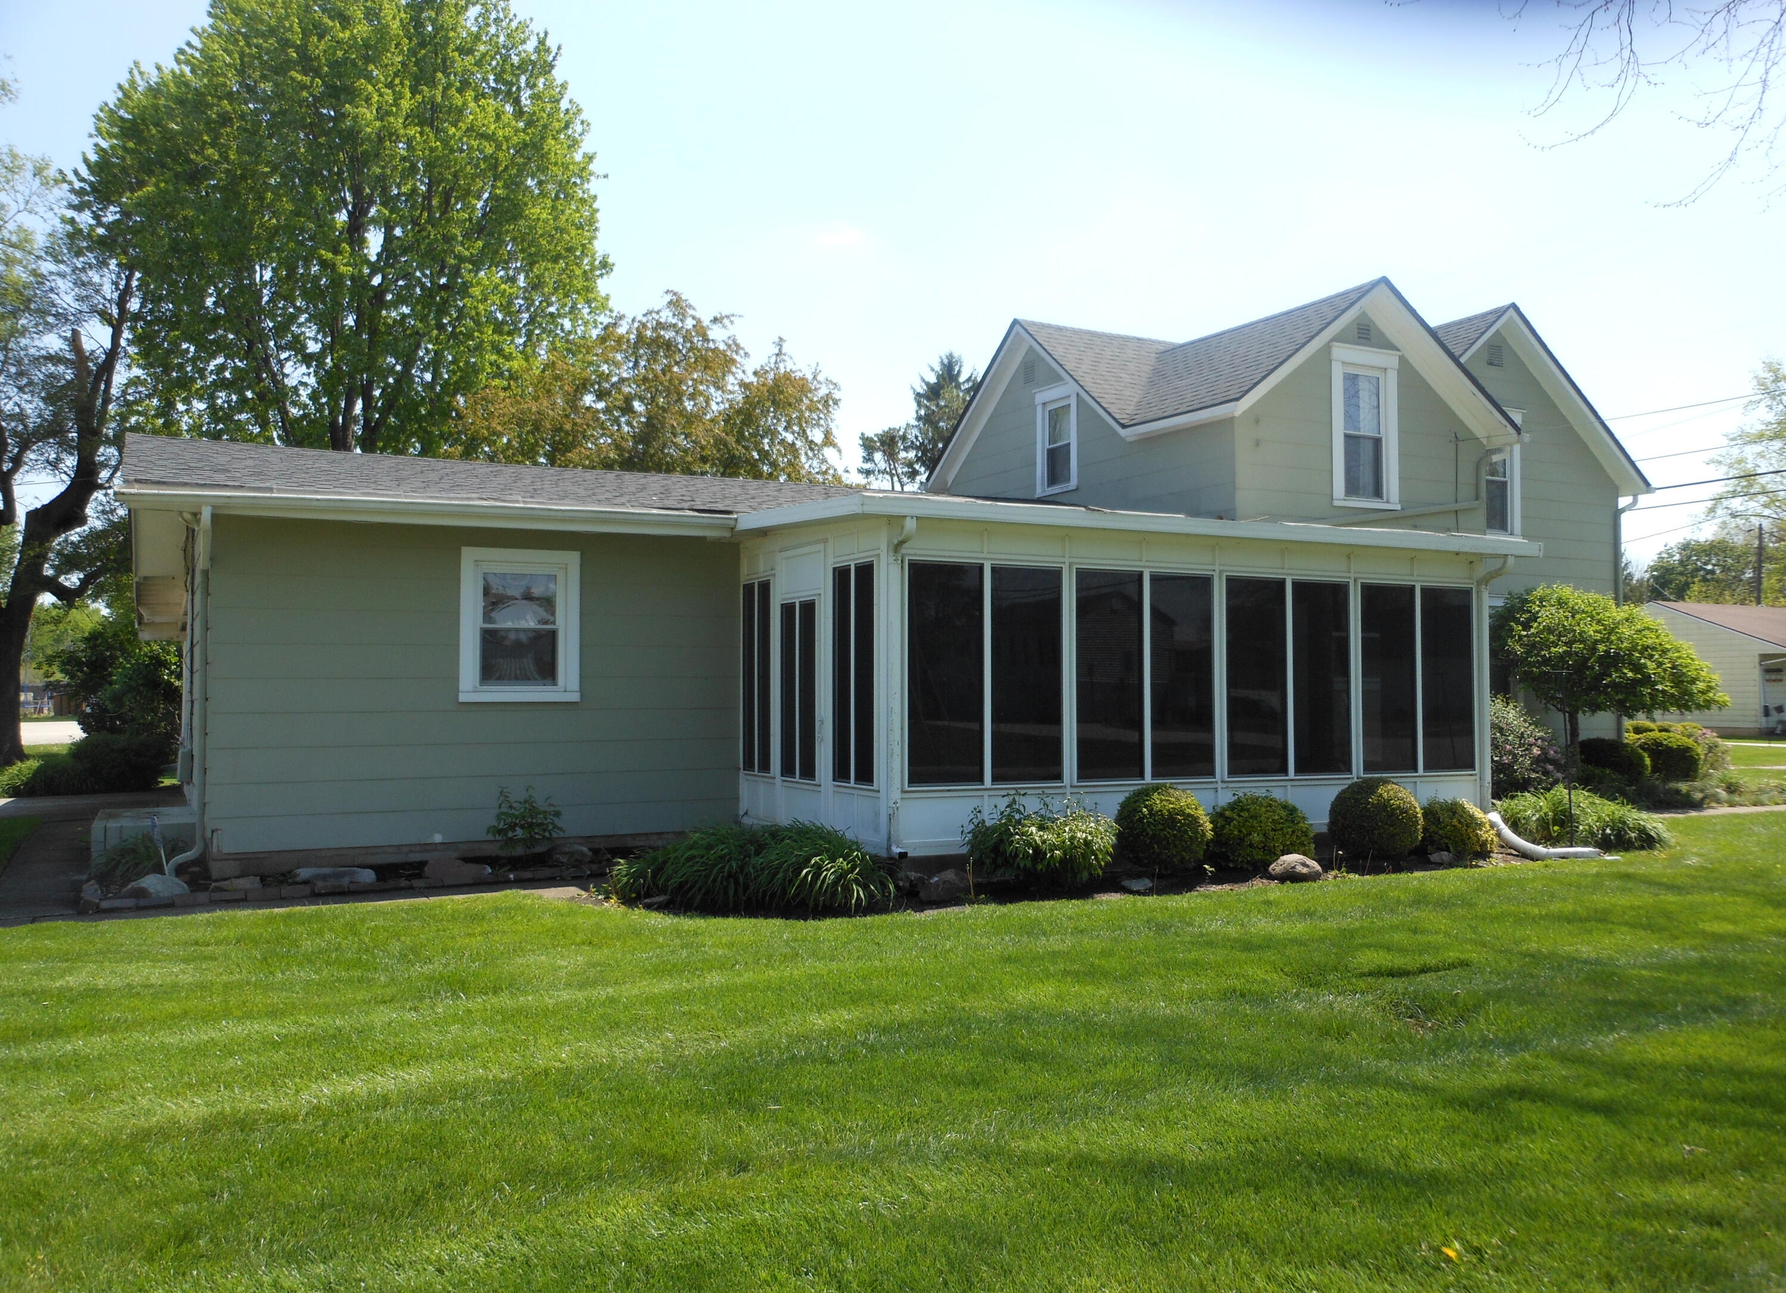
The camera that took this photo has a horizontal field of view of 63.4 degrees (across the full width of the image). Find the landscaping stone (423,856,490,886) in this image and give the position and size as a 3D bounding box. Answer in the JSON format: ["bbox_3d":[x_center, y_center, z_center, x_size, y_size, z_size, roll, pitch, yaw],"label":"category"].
[{"bbox_3d":[-3.471,1.788,11.500,0.520,0.230,0.320,1,-2,-26],"label":"landscaping stone"}]

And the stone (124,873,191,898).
[{"bbox_3d":[-5.477,1.788,10.750,0.488,0.190,0.360,1,-2,-27],"label":"stone"}]

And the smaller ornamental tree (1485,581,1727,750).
[{"bbox_3d":[8.120,0.641,16.491,2.900,2.750,2.800,1,-2,-26],"label":"smaller ornamental tree"}]

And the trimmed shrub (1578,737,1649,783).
[{"bbox_3d":[10.864,1.764,21.800,1.053,0.770,1.080,-1,-2,26],"label":"trimmed shrub"}]

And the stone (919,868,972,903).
[{"bbox_3d":[0.373,1.701,10.300,0.360,0.240,0.290,1,-2,-26],"label":"stone"}]

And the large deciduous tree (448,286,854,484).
[{"bbox_3d":[-5.099,-2.366,30.000,8.142,9.953,8.000,0,-2,-10],"label":"large deciduous tree"}]

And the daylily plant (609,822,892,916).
[{"bbox_3d":[-1.029,1.563,10.500,2.028,0.540,1.350,0,-2,6],"label":"daylily plant"}]

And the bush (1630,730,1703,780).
[{"bbox_3d":[12.113,1.751,22.700,1.162,0.849,1.150,-1,-2,28],"label":"bush"}]

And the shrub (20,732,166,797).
[{"bbox_3d":[-12.186,1.785,22.000,2.200,0.970,1.500,1,-2,-26],"label":"shrub"}]

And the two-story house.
[{"bbox_3d":[2.025,-1.523,18.712,21.100,7.250,11.800,1,-2,-28],"label":"two-story house"}]

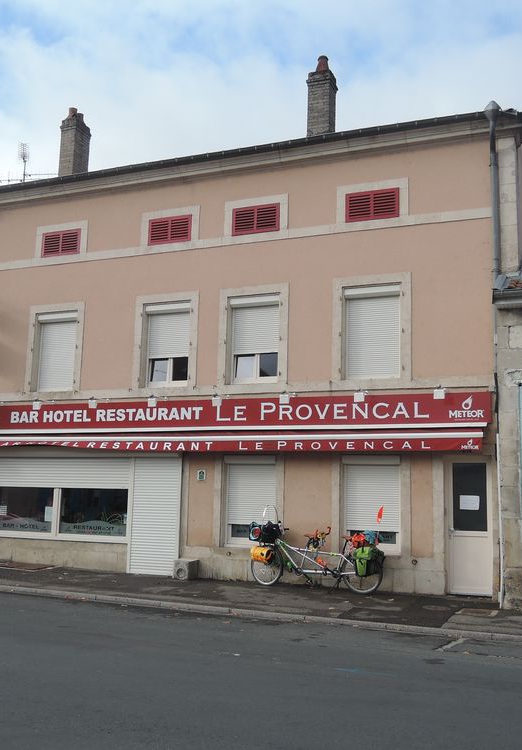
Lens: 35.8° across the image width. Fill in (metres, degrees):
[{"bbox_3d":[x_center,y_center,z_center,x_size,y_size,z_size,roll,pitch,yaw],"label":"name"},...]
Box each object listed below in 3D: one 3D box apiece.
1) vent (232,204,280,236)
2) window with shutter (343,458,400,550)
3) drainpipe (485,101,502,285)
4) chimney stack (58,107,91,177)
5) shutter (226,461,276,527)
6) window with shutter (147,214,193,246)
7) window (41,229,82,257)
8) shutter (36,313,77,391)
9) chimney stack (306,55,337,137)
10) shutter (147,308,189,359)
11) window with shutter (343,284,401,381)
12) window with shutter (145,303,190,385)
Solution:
[{"bbox_3d":[-0.084,-3.065,16.061,1.005,0.546,0.070,-2,-10,22],"label":"vent"},{"bbox_3d":[1.960,2.294,14.219,1.070,1.672,0.180,-2,-10,23],"label":"window with shutter"},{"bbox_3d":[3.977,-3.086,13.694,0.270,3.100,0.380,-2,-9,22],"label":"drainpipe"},{"bbox_3d":[-4.875,-5.971,21.177,0.500,2.150,0.700,-2,-9,22],"label":"chimney stack"},{"bbox_3d":[-0.162,2.180,15.037,1.030,1.190,0.130,-2,-9,22],"label":"shutter"},{"bbox_3d":[-1.866,-2.966,16.619,1.001,0.559,0.100,-2,-10,23],"label":"window with shutter"},{"bbox_3d":[-4.381,-2.894,17.834,1.001,0.560,0.070,-2,-10,22],"label":"window"},{"bbox_3d":[-4.450,-0.486,17.661,1.028,1.702,0.100,-2,-10,22],"label":"shutter"},{"bbox_3d":[1.401,-6.301,18.540,0.570,2.180,0.550,-2,-9,22],"label":"chimney stack"},{"bbox_3d":[-1.848,-0.848,16.229,1.000,1.040,0.130,-2,-9,22],"label":"shutter"},{"bbox_3d":[2.039,-0.766,14.597,1.040,1.660,0.130,-2,-9,22],"label":"window with shutter"},{"bbox_3d":[-1.865,-0.610,16.367,1.049,1.654,0.190,-2,-10,23],"label":"window with shutter"}]

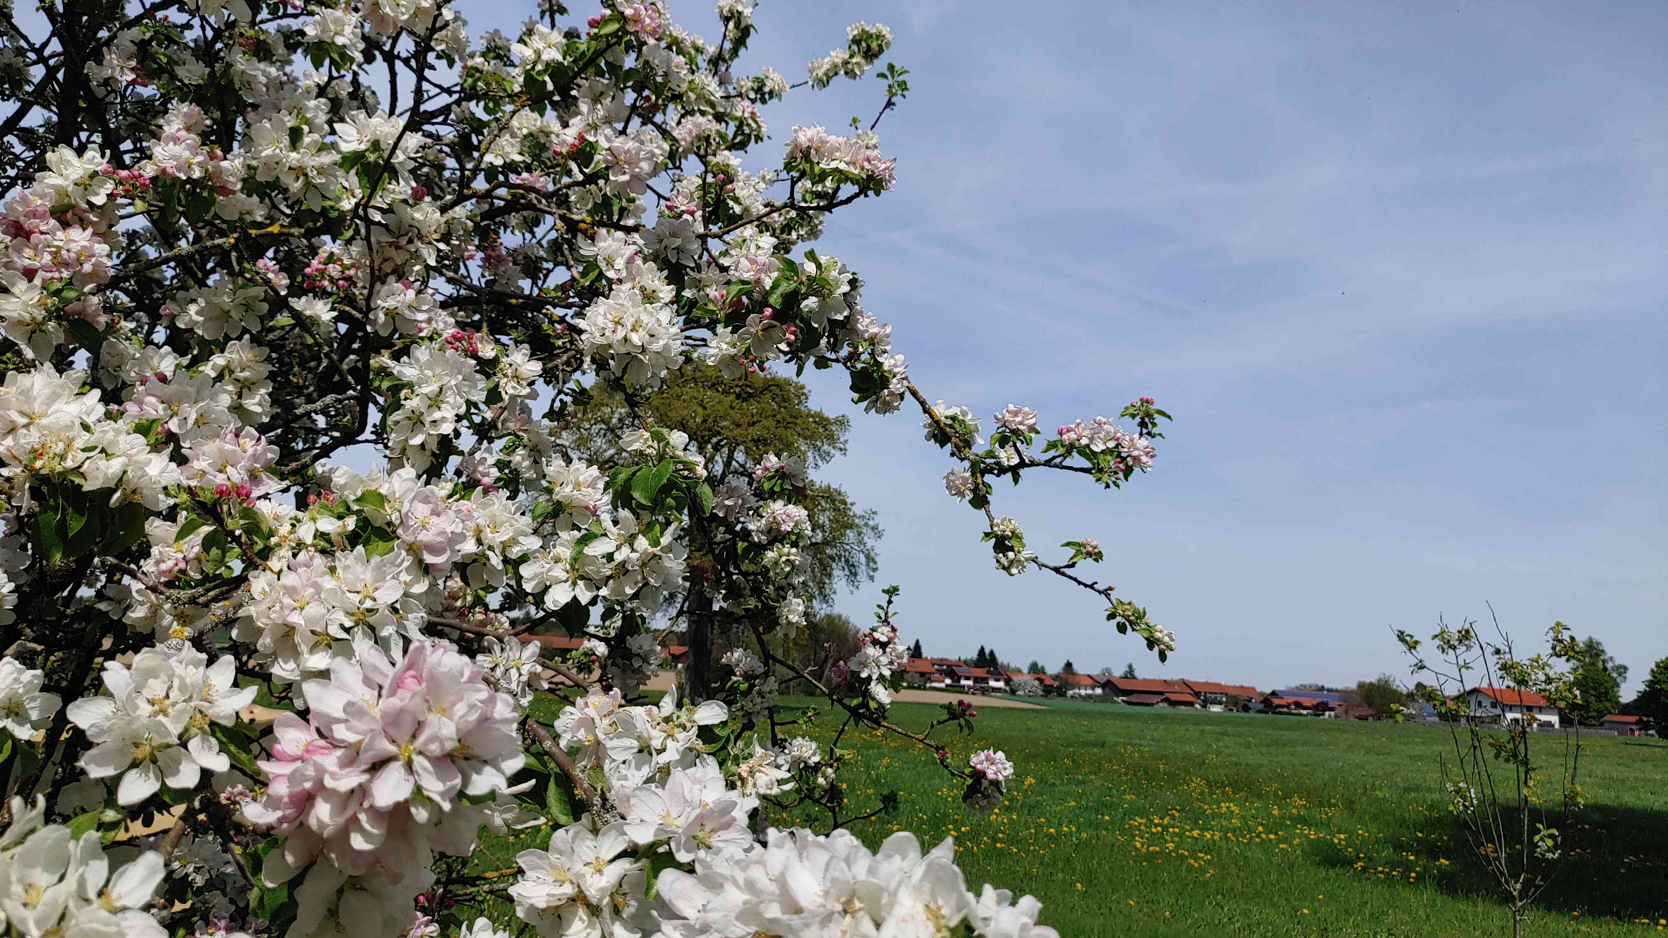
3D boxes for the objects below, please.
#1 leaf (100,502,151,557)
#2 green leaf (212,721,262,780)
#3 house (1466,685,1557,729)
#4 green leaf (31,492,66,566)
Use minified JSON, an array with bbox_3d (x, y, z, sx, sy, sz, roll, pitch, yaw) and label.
[{"bbox_3d":[-0.481,0.041,0.850,0.032,0.040,0.012,8,0,-27],"label":"leaf"},{"bbox_3d":[-0.295,0.140,0.620,0.012,0.036,0.011,-42,0,-36],"label":"green leaf"},{"bbox_3d":[113.038,40.082,210.000,12.500,7.300,10.300,6,-10,-21],"label":"house"},{"bbox_3d":[-0.532,0.040,0.850,0.021,0.050,0.012,-7,0,-34],"label":"green leaf"}]

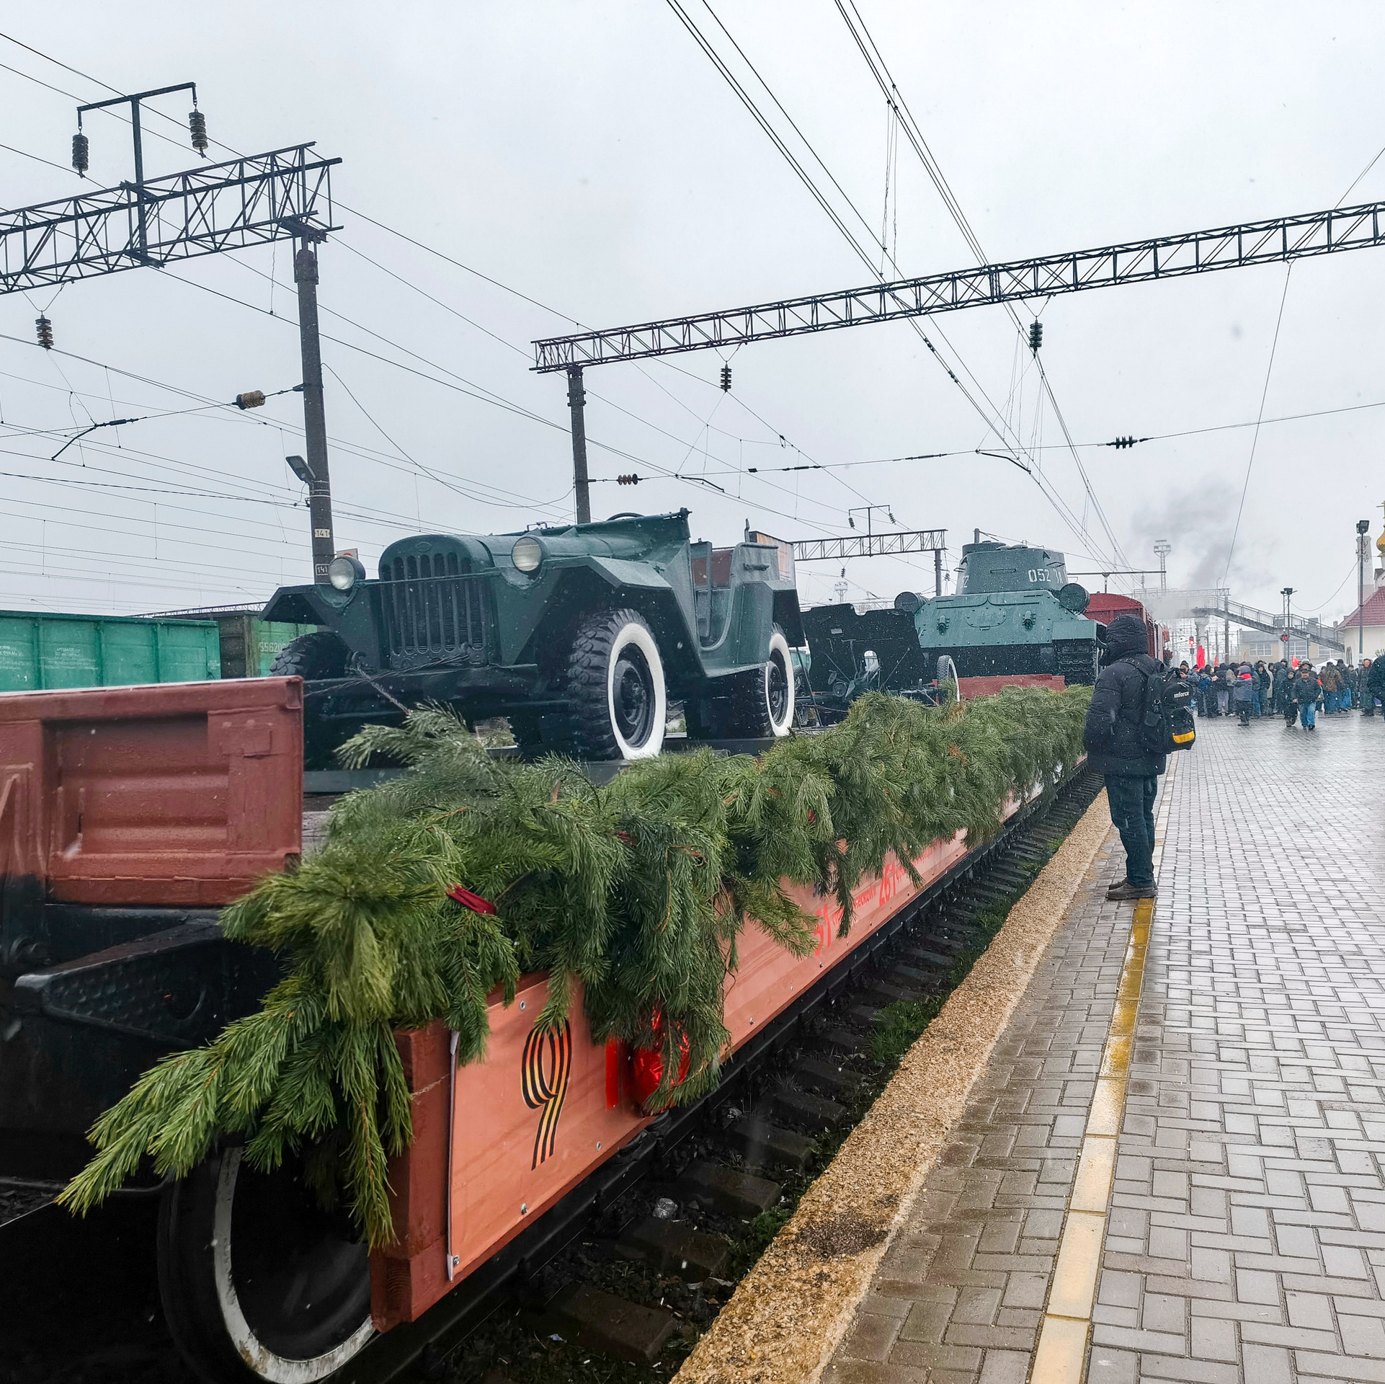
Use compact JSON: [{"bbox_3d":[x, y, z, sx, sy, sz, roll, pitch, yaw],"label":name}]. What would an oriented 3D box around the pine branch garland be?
[{"bbox_3d":[1.820,0.452,8.442,0.750,1.000,14.000,-2,0,22],"label":"pine branch garland"}]

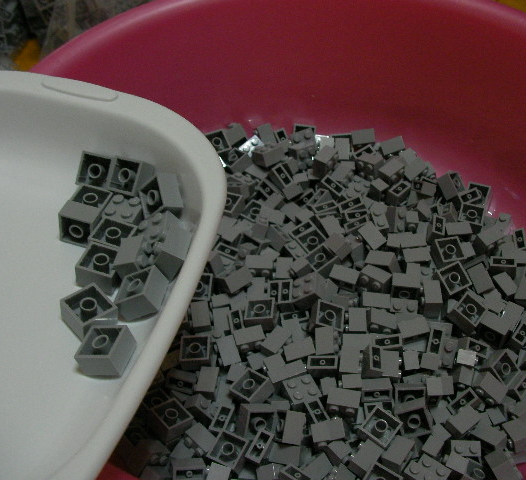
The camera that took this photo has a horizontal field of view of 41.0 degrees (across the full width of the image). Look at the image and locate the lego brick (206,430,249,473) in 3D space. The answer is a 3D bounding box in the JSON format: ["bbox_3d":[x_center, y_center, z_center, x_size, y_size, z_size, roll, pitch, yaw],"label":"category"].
[{"bbox_3d":[-0.017,0.109,0.361,0.016,0.011,0.016,18,62,24],"label":"lego brick"}]

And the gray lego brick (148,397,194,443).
[{"bbox_3d":[-0.046,0.091,0.352,0.016,0.011,0.016,-16,41,-42],"label":"gray lego brick"}]

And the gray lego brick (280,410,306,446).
[{"bbox_3d":[0.014,0.095,0.356,0.011,0.016,0.016,12,78,-12],"label":"gray lego brick"}]

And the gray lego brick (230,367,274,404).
[{"bbox_3d":[-0.005,0.081,0.377,0.016,0.011,0.016,20,58,42],"label":"gray lego brick"}]

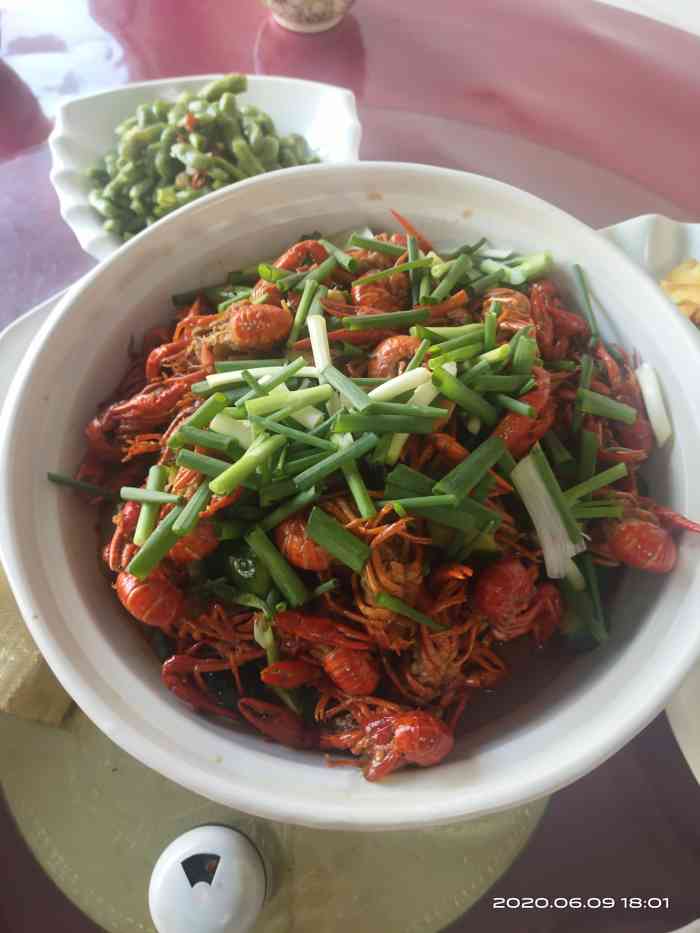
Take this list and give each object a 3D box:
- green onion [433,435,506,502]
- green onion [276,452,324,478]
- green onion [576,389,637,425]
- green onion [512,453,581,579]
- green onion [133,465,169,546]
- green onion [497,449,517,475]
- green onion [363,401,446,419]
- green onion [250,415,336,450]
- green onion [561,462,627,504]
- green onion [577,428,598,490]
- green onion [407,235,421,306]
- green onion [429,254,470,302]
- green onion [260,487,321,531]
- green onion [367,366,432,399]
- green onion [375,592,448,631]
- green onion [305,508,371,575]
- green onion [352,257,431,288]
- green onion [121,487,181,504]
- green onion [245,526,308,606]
[{"bbox_3d":[0.056,0.000,0.363,0.011,0.005,0.037,40,66,21],"label":"green onion"},{"bbox_3d":[-0.021,-0.001,0.374,0.025,0.005,0.006,-23,66,-4],"label":"green onion"},{"bbox_3d":[0.125,-0.028,0.393,0.032,0.007,0.008,14,60,-12],"label":"green onion"},{"bbox_3d":[0.092,0.022,0.388,0.016,0.009,0.060,-10,62,-5],"label":"green onion"},{"bbox_3d":[-0.093,0.019,0.377,0.007,0.006,0.038,10,75,4],"label":"green onion"},{"bbox_3d":[0.074,-0.002,0.382,0.006,0.006,0.019,-23,76,-11],"label":"green onion"},{"bbox_3d":[0.025,-0.026,0.366,0.038,0.004,0.005,3,60,0],"label":"green onion"},{"bbox_3d":[-0.025,-0.015,0.364,0.044,0.004,0.004,19,62,17],"label":"green onion"},{"bbox_3d":[0.112,0.007,0.370,0.041,0.004,0.005,-24,62,-26],"label":"green onion"},{"bbox_3d":[0.124,-0.005,0.420,0.007,0.005,0.037,7,62,5],"label":"green onion"},{"bbox_3d":[0.037,-0.114,0.466,0.005,0.005,0.053,-1,61,0],"label":"green onion"},{"bbox_3d":[0.053,-0.099,0.428,0.007,0.006,0.038,28,60,16],"label":"green onion"},{"bbox_3d":[-0.027,0.019,0.358,0.030,0.005,0.006,-34,65,-7],"label":"green onion"},{"bbox_3d":[0.023,-0.038,0.383,0.033,0.006,0.006,-23,66,-11],"label":"green onion"},{"bbox_3d":[0.027,0.065,0.356,0.034,0.004,0.004,26,66,2],"label":"green onion"},{"bbox_3d":[-0.005,0.032,0.350,0.031,0.005,0.010,36,67,15],"label":"green onion"},{"bbox_3d":[0.025,-0.110,0.457,0.048,0.004,0.004,-19,63,-9],"label":"green onion"},{"bbox_3d":[-0.092,0.014,0.374,0.032,0.004,0.005,6,64,14],"label":"green onion"},{"bbox_3d":[-0.034,0.046,0.369,0.008,0.007,0.038,-33,76,-15],"label":"green onion"}]

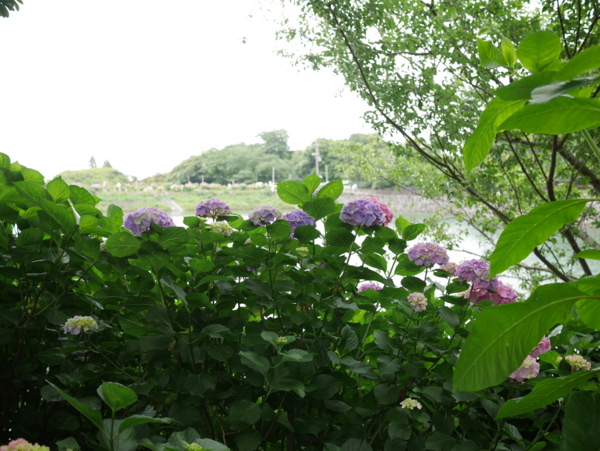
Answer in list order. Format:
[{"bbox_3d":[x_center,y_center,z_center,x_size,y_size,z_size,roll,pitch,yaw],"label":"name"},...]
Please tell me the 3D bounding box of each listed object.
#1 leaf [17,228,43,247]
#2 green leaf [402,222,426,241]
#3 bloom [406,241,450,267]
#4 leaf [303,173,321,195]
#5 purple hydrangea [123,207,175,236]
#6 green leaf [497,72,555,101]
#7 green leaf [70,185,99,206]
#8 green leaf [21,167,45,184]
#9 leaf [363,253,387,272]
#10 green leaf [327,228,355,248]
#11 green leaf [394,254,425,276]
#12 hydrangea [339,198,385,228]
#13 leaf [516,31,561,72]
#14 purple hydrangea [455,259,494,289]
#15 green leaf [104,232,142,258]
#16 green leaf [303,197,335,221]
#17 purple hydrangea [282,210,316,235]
[{"bbox_3d":[-0.778,0.036,2.000,0.078,0.055,0.060,0,3,0],"label":"leaf"},{"bbox_3d":[0.411,0.025,2.500,0.083,0.065,0.050,0,3,0],"label":"green leaf"},{"bbox_3d":[0.456,0.102,2.450,0.152,0.085,0.145,0,3,0],"label":"bloom"},{"bbox_3d":[0.039,-0.134,2.260,0.062,0.072,0.045,0,3,0],"label":"leaf"},{"bbox_3d":[-0.449,-0.010,2.070,0.161,0.088,0.150,0,3,0],"label":"purple hydrangea"},{"bbox_3d":[0.349,-0.210,1.050,0.107,0.045,0.060,1,4,18],"label":"green leaf"},{"bbox_3d":[-0.702,-0.096,2.250,0.091,0.075,0.050,0,3,0],"label":"green leaf"},{"bbox_3d":[-0.885,-0.161,2.300,0.083,0.063,0.060,0,3,0],"label":"green leaf"},{"bbox_3d":[0.265,0.134,2.450,0.088,0.078,0.050,0,3,0],"label":"leaf"},{"bbox_3d":[0.142,0.045,2.400,0.100,0.069,0.060,0,3,0],"label":"green leaf"},{"bbox_3d":[0.365,0.133,2.300,0.101,0.073,0.060,-1,3,-10],"label":"green leaf"},{"bbox_3d":[0.204,-0.041,2.250,0.152,0.092,0.150,0,3,0],"label":"hydrangea"},{"bbox_3d":[0.396,-0.288,1.150,0.075,0.070,0.035,1,4,19],"label":"leaf"},{"bbox_3d":[0.597,0.162,2.350,0.144,0.097,0.145,0,3,0],"label":"purple hydrangea"},{"bbox_3d":[-0.506,0.056,1.980,0.103,0.071,0.050,0,3,0],"label":"green leaf"},{"bbox_3d":[0.067,-0.055,2.400,0.118,0.083,0.050,0,3,0],"label":"green leaf"},{"bbox_3d":[-0.002,-0.007,2.600,0.127,0.097,0.125,0,3,0],"label":"purple hydrangea"}]

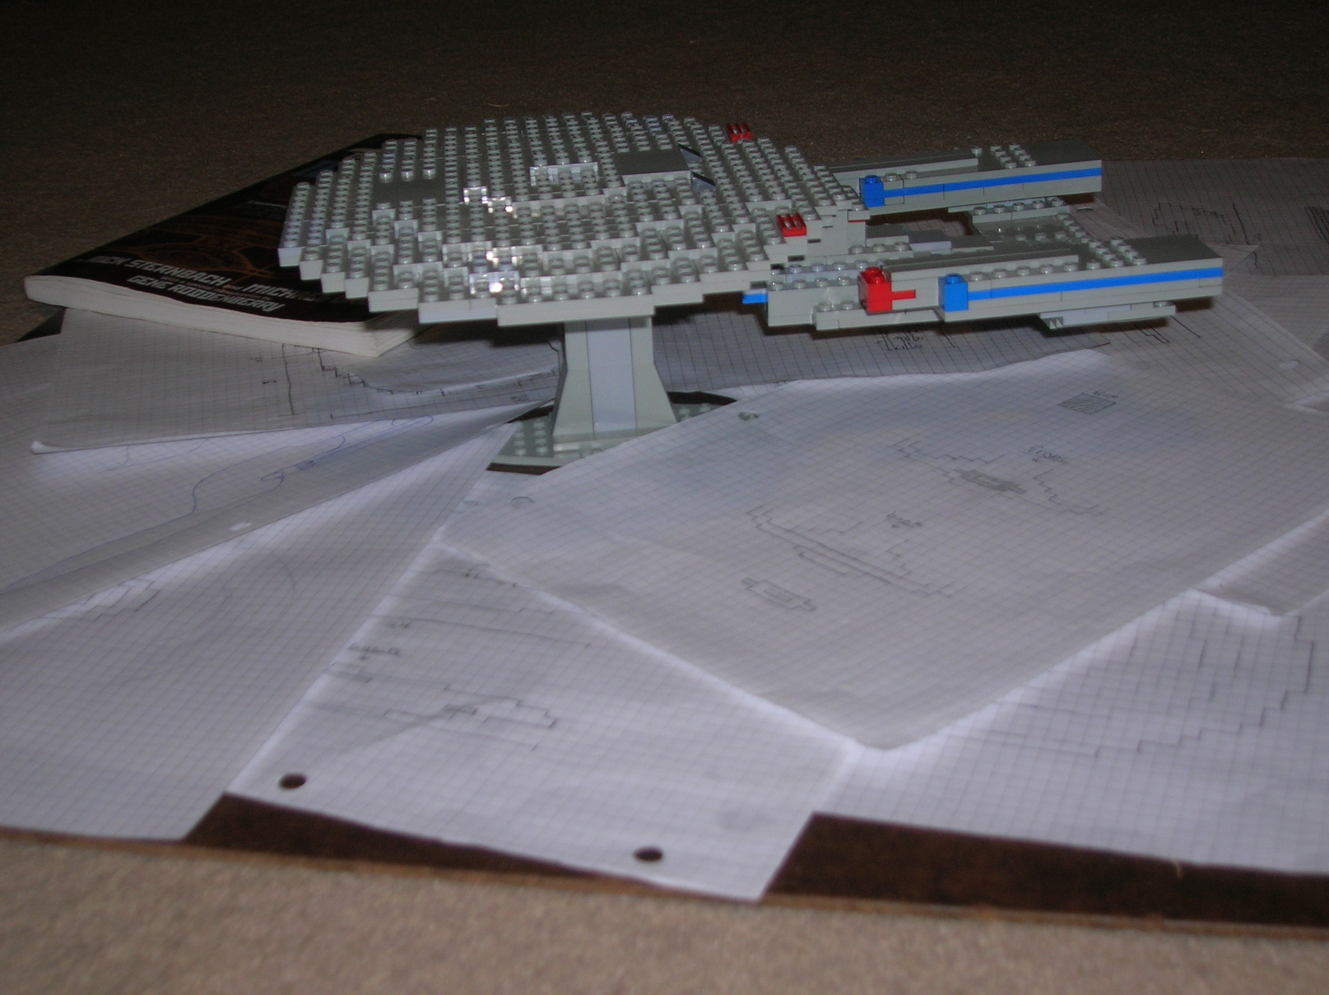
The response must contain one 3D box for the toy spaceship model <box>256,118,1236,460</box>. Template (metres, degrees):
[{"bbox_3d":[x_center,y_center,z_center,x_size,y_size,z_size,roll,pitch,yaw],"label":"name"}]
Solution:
[{"bbox_3d":[0.025,-0.079,0.720,0.320,0.115,0.240,-5,25,-5],"label":"toy spaceship model"}]

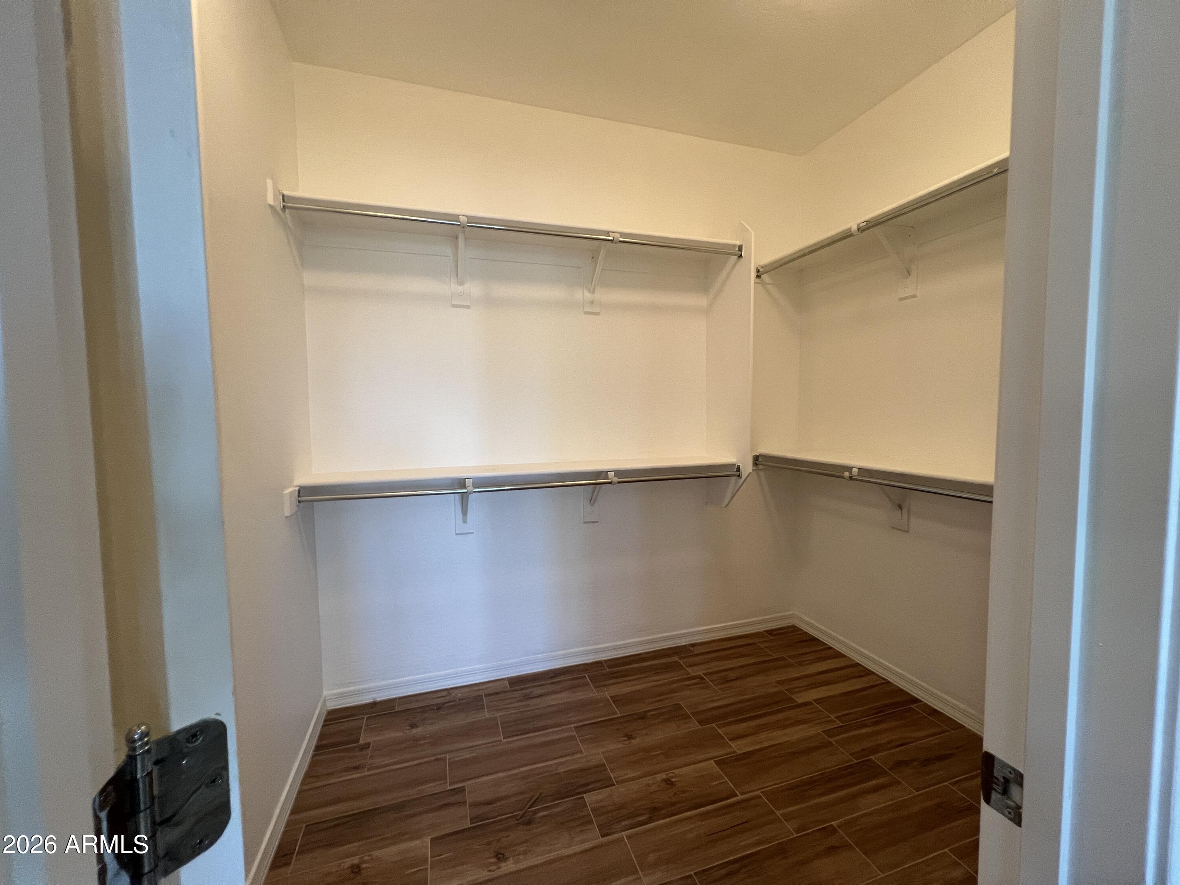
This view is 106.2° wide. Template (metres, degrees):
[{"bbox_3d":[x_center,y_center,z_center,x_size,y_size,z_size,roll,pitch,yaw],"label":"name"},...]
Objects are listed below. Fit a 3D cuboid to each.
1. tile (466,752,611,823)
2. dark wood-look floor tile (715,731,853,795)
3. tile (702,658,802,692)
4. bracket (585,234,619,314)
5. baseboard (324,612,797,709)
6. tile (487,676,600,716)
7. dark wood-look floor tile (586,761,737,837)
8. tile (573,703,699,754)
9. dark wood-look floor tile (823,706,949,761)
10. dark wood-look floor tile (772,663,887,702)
[{"bbox_3d":[-0.170,1.208,1.553,0.493,0.010,0.166,-2,4,-17],"label":"tile"},{"bbox_3d":[0.724,1.192,1.651,0.498,0.010,0.166,-2,4,-17],"label":"dark wood-look floor tile"},{"bbox_3d":[0.820,1.158,2.208,0.495,0.010,0.166,-2,3,-17],"label":"tile"},{"bbox_3d":[0.052,-0.779,2.076,0.085,0.287,0.330,-2,4,-17],"label":"bracket"},{"bbox_3d":[0.038,1.112,2.351,2.550,0.085,0.013,-2,3,-17],"label":"baseboard"},{"bbox_3d":[-0.231,1.178,2.064,0.495,0.010,0.166,-2,4,-17],"label":"tile"},{"bbox_3d":[0.255,1.244,1.552,0.510,0.010,0.173,-2,3,-17],"label":"dark wood-look floor tile"},{"bbox_3d":[0.195,1.187,1.841,0.495,0.010,0.166,-2,3,-17],"label":"tile"},{"bbox_3d":[1.239,1.214,1.852,0.510,0.010,0.173,-2,3,-17],"label":"dark wood-look floor tile"},{"bbox_3d":[1.158,1.159,2.138,0.506,0.010,0.166,-2,4,-17],"label":"dark wood-look floor tile"}]

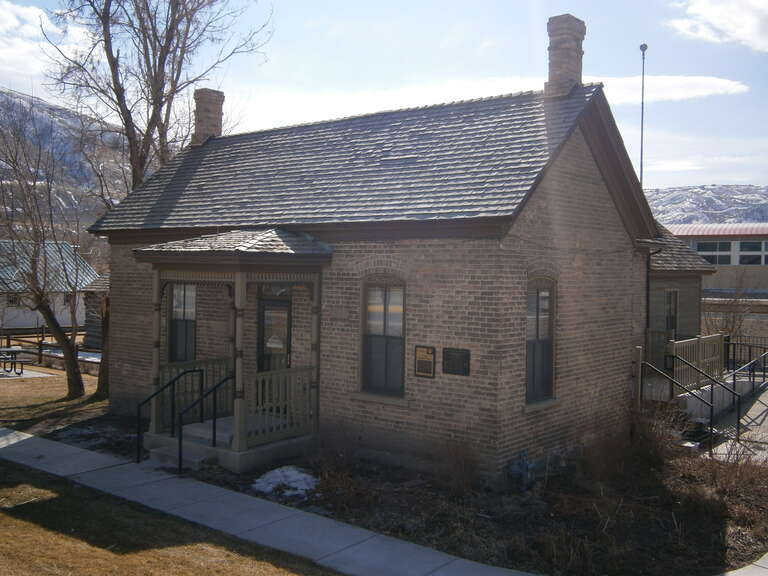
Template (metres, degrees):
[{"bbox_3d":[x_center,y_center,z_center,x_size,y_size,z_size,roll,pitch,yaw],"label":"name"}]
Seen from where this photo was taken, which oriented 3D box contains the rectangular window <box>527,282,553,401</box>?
[{"bbox_3d":[2.370,0.799,11.975,0.100,1.824,0.916,2,2,39],"label":"rectangular window"}]

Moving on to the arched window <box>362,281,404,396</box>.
[{"bbox_3d":[-0.017,0.769,12.284,0.851,1.754,0.100,2,2,39],"label":"arched window"}]

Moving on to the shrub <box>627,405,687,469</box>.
[{"bbox_3d":[4.479,2.432,13.080,0.820,0.880,0.800,2,2,39],"label":"shrub"}]

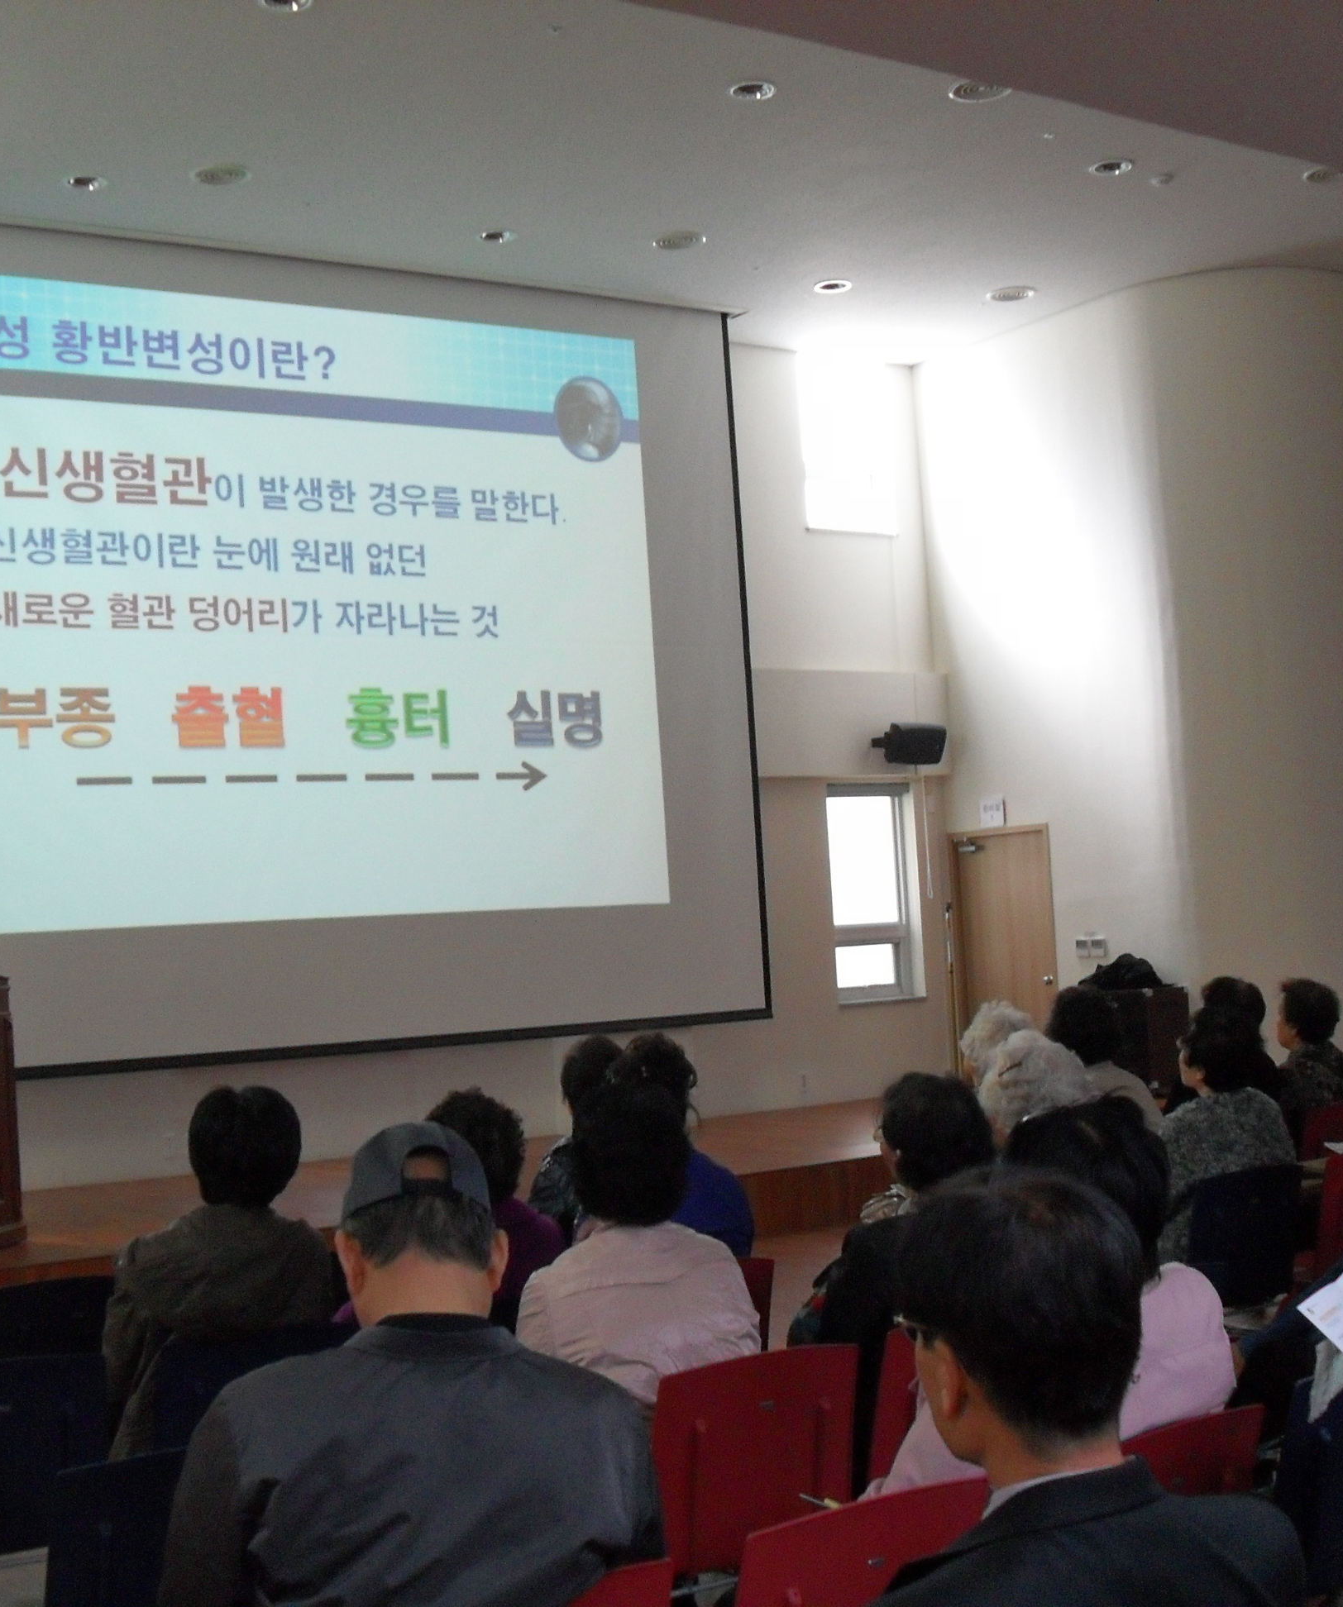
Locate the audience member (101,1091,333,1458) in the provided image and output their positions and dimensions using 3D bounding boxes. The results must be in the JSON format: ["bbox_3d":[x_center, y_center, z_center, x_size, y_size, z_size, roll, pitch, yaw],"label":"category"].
[{"bbox_3d":[-0.856,1.167,4.198,0.480,1.258,0.780,-2,-4,-18],"label":"audience member"}]

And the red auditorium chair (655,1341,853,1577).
[{"bbox_3d":[0.050,1.348,3.787,0.460,0.800,0.530,-1,-4,-32],"label":"red auditorium chair"}]

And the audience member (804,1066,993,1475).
[{"bbox_3d":[0.358,1.111,4.051,0.480,1.217,0.780,-1,-4,-33],"label":"audience member"}]

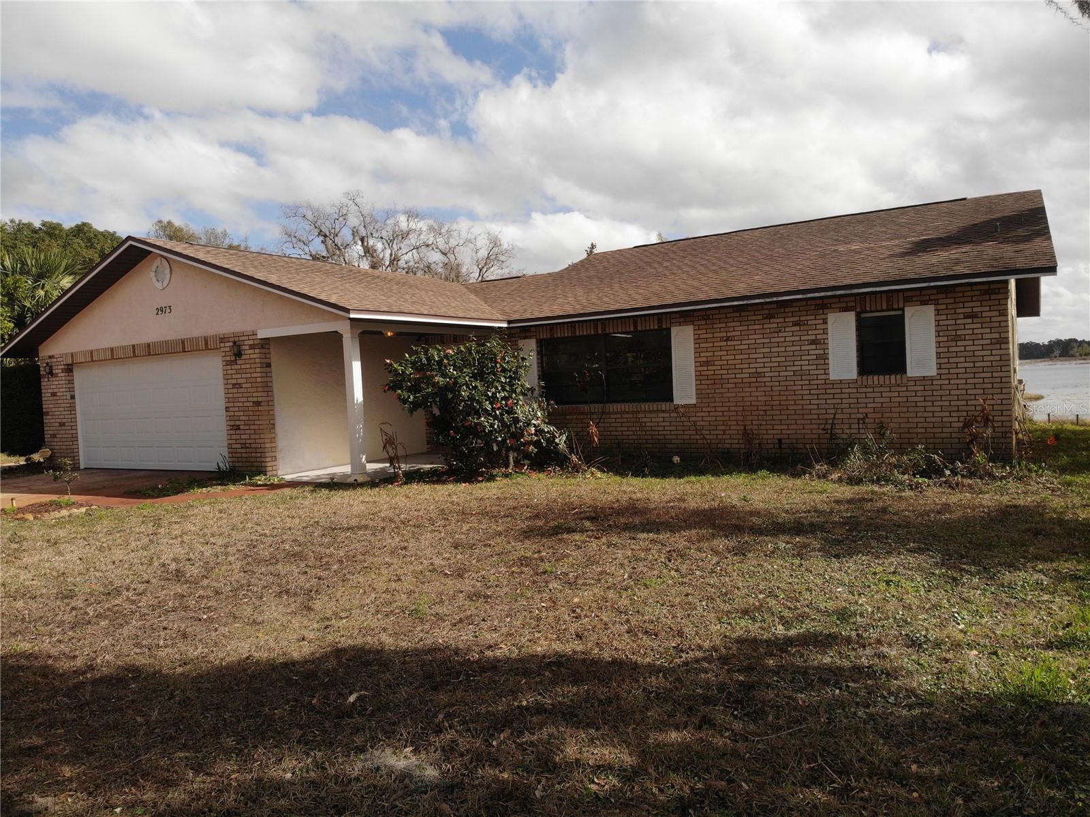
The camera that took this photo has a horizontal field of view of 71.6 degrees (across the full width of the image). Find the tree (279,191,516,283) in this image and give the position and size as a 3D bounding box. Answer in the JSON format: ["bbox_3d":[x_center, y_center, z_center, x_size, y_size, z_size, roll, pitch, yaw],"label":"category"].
[{"bbox_3d":[-8.200,-5.600,43.000,13.000,13.400,11.500,-3,2,-10],"label":"tree"}]

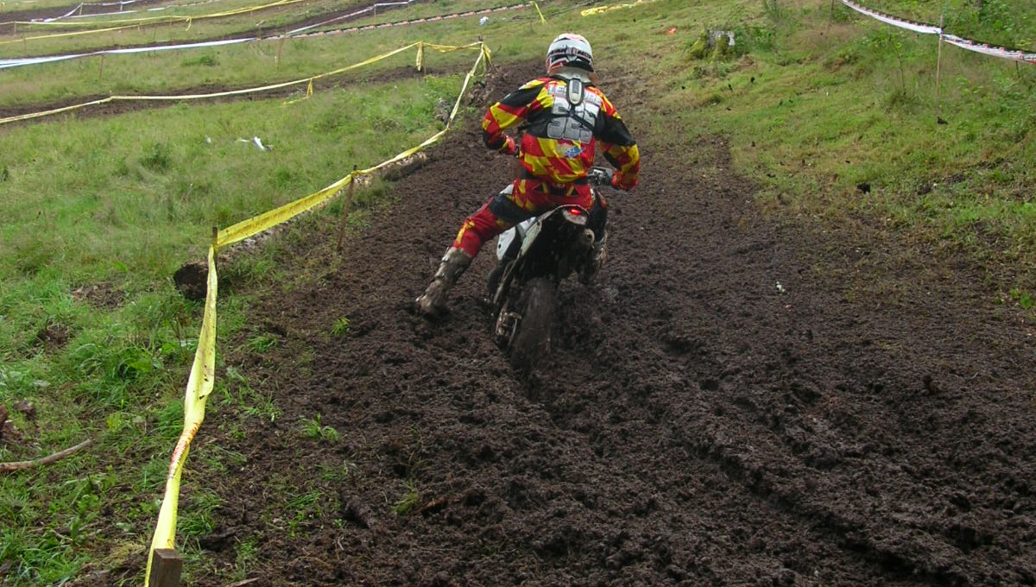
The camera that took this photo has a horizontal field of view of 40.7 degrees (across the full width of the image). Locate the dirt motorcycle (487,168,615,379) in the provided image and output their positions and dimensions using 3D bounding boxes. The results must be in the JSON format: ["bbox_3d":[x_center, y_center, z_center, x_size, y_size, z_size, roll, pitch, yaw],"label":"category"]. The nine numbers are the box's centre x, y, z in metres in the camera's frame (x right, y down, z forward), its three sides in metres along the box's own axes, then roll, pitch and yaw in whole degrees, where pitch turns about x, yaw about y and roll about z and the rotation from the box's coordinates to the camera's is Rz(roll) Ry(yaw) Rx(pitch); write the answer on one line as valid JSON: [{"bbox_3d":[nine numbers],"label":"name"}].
[{"bbox_3d":[0.102,-0.204,8.401,0.800,1.200,2.100,14,6,-8],"label":"dirt motorcycle"}]

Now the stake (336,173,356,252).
[{"bbox_3d":[-1.573,-0.757,12.800,0.035,0.770,0.035,12,-2,0],"label":"stake"}]

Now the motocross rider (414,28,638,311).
[{"bbox_3d":[0.100,-0.660,7.950,1.120,1.660,0.900,7,0,-12],"label":"motocross rider"}]

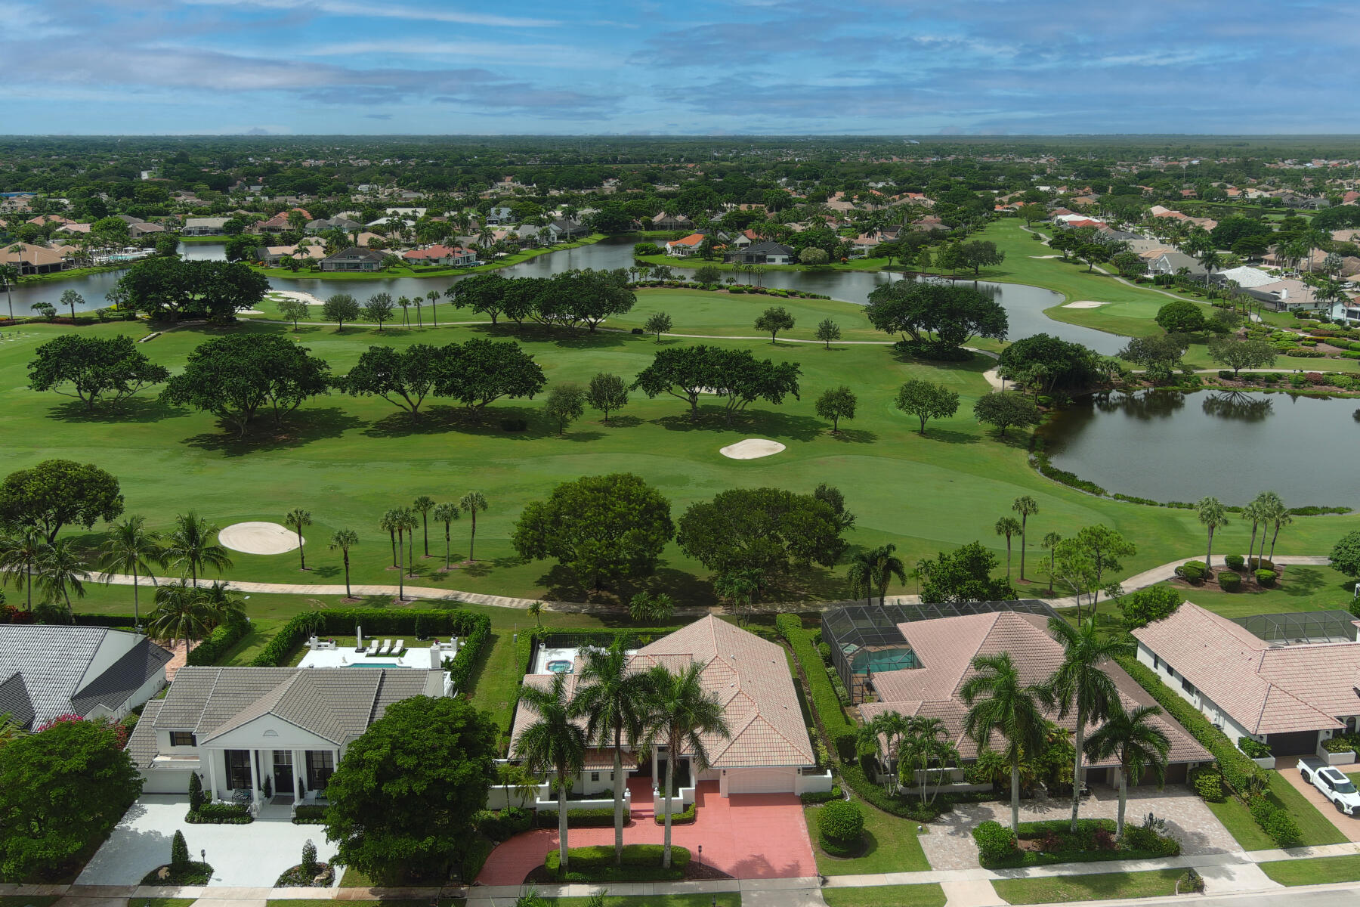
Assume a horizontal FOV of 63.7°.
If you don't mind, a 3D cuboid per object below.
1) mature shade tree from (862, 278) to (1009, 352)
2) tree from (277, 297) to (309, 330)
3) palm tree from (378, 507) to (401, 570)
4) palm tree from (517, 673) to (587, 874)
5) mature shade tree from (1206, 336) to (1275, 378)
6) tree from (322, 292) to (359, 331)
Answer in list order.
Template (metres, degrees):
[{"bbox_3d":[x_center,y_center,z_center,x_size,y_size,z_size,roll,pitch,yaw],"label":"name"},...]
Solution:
[{"bbox_3d":[60.660,-32.500,257.340,32.760,15.520,27.840,4,17,13],"label":"mature shade tree"},{"bbox_3d":[-99.639,-35.999,283.132,8.080,8.500,7.840,0,16,0],"label":"tree"},{"bbox_3d":[-33.441,9.902,127.342,2.880,7.380,2.880,0,16,0],"label":"palm tree"},{"bbox_3d":[-8.487,21.645,73.616,4.950,15.050,4.950,0,16,0],"label":"palm tree"},{"bbox_3d":[117.210,-19.790,227.320,12.820,7.970,11.540,8,18,26],"label":"mature shade tree"},{"bbox_3d":[-88.690,-37.071,287.006,9.845,9.832,9.845,-5,17,-17],"label":"tree"}]

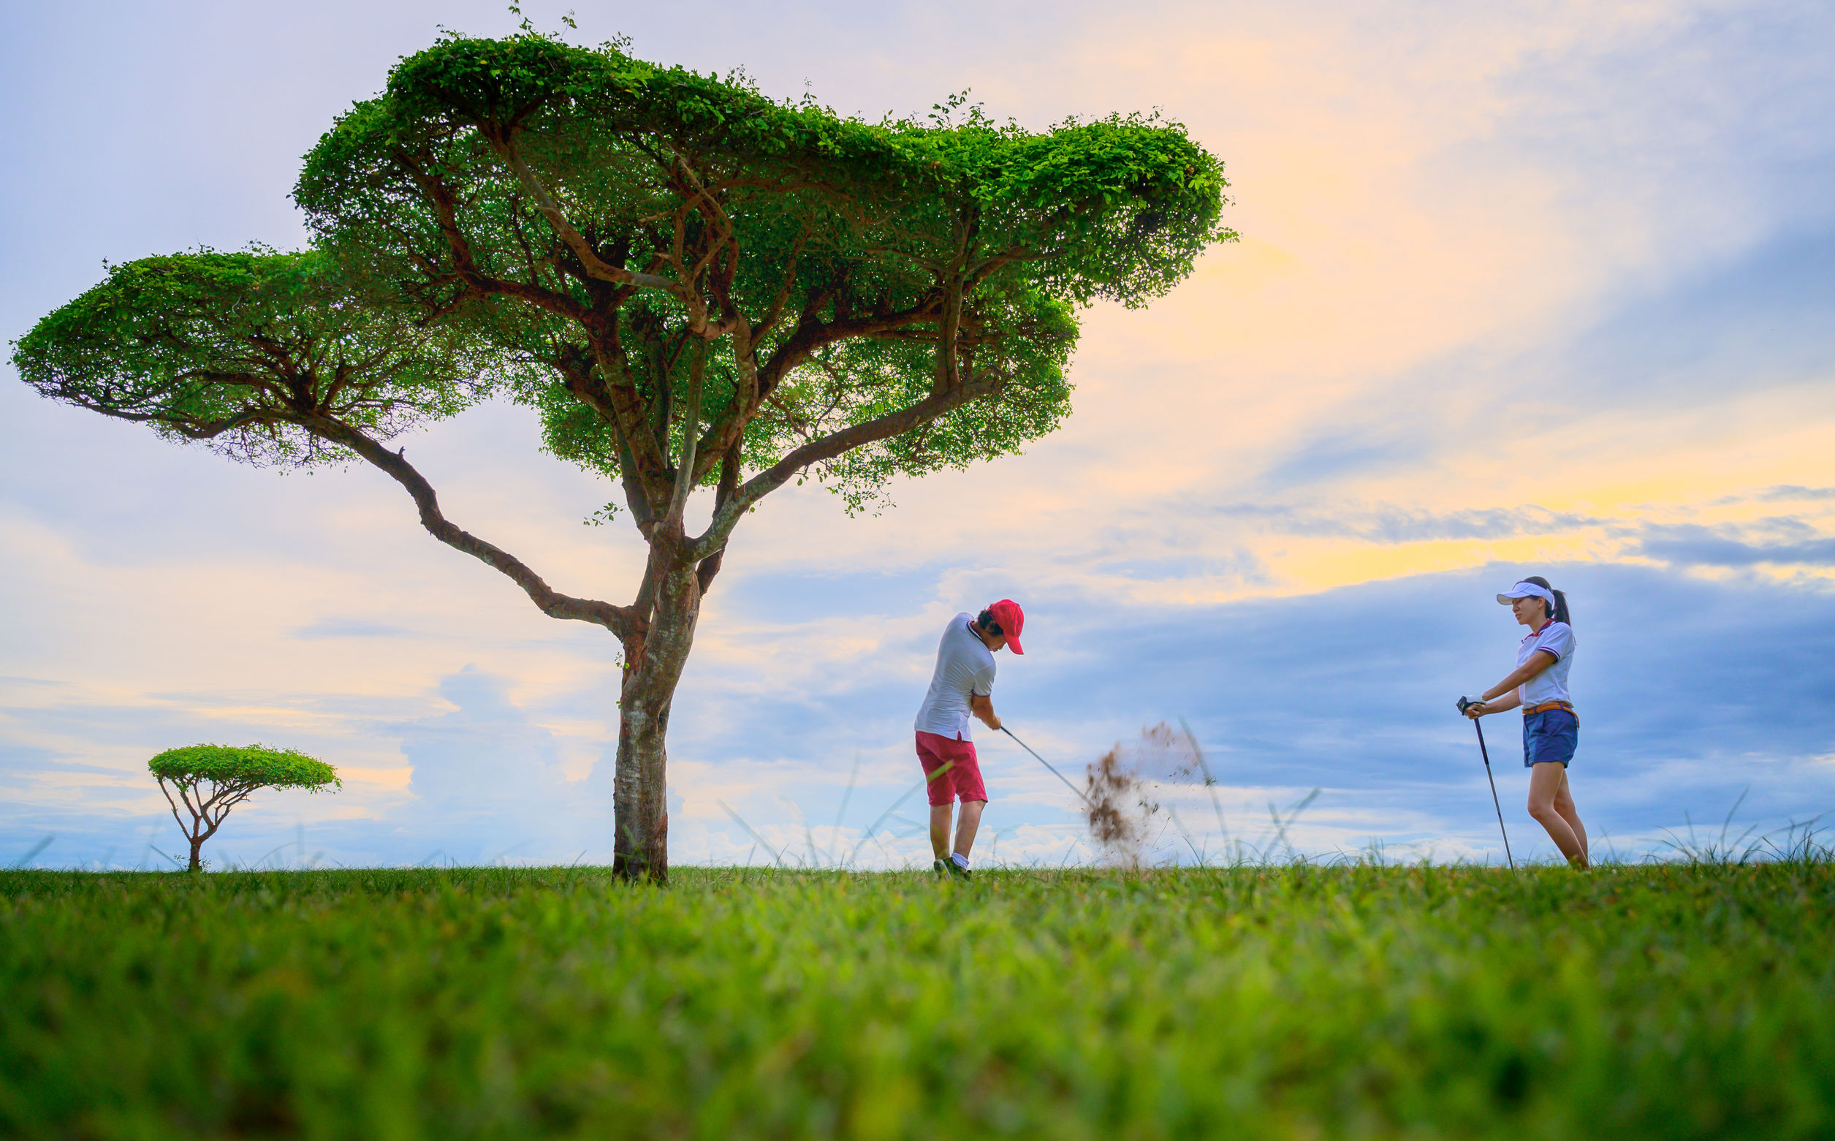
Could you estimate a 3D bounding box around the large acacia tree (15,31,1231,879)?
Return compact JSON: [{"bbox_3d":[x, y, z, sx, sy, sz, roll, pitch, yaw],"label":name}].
[{"bbox_3d":[-1.900,-0.343,7.969,7.000,4.400,5.400,0,-13,0],"label":"large acacia tree"}]

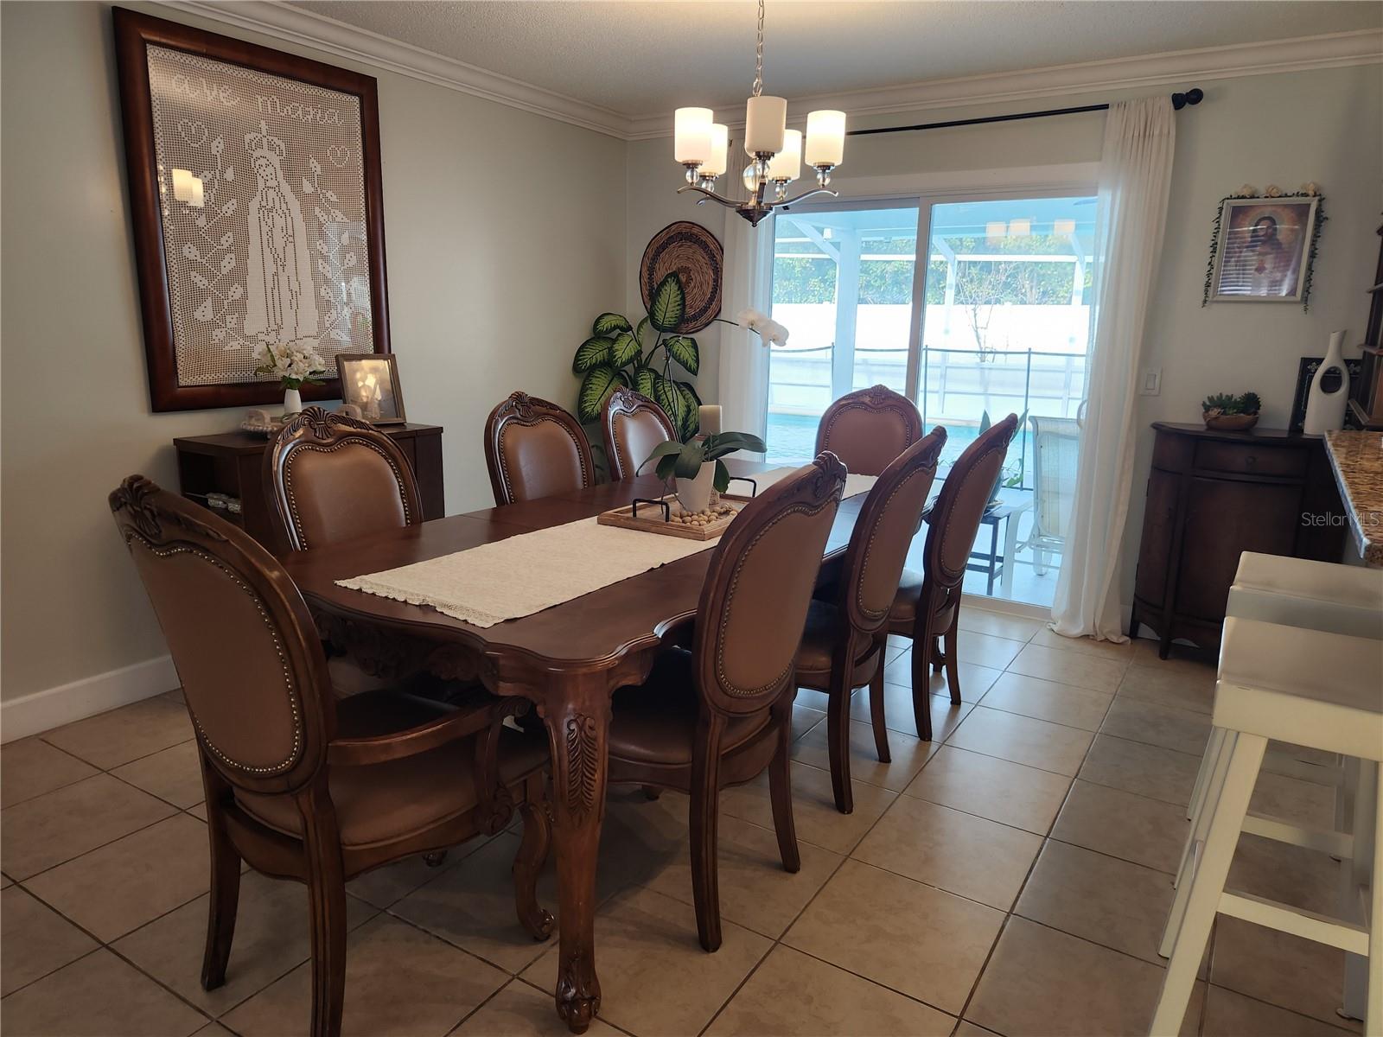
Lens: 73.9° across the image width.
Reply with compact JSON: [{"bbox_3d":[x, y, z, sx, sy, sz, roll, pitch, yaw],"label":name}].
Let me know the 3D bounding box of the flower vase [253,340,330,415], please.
[{"bbox_3d":[-1.490,-0.521,3.417,0.250,0.270,0.270,8,13,31],"label":"flower vase"}]

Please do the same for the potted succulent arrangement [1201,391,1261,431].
[{"bbox_3d":[2.224,-0.444,3.784,0.210,0.157,0.200,8,13,31],"label":"potted succulent arrangement"}]

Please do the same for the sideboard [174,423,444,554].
[{"bbox_3d":[-1.444,0.126,3.638,0.410,0.930,0.910,8,13,31],"label":"sideboard"}]

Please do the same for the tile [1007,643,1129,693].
[{"bbox_3d":[1.565,0.624,3.818,0.400,0.010,0.400,8,13,31],"label":"tile"}]

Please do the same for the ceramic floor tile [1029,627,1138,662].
[{"bbox_3d":[1.777,0.557,4.142,0.402,0.010,0.397,8,14,31],"label":"ceramic floor tile"}]

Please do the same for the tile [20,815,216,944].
[{"bbox_3d":[-1.330,0.869,2.262,0.400,0.010,0.400,8,14,31],"label":"tile"}]

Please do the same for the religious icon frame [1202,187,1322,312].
[{"bbox_3d":[2.320,-1.090,3.724,0.350,0.430,0.030,8,14,31],"label":"religious icon frame"}]

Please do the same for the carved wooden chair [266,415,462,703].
[{"bbox_3d":[-0.878,0.234,2.745,0.660,1.090,0.560,8,13,31],"label":"carved wooden chair"}]

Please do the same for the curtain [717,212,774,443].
[{"bbox_3d":[0.287,-0.838,4.999,0.330,2.290,0.120,8,14,31],"label":"curtain"}]

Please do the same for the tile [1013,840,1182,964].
[{"bbox_3d":[1.036,0.932,2.237,0.402,0.010,0.402,8,14,31],"label":"tile"}]

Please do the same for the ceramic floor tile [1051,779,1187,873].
[{"bbox_3d":[1.246,0.858,2.557,0.400,0.010,0.400,8,14,31],"label":"ceramic floor tile"}]

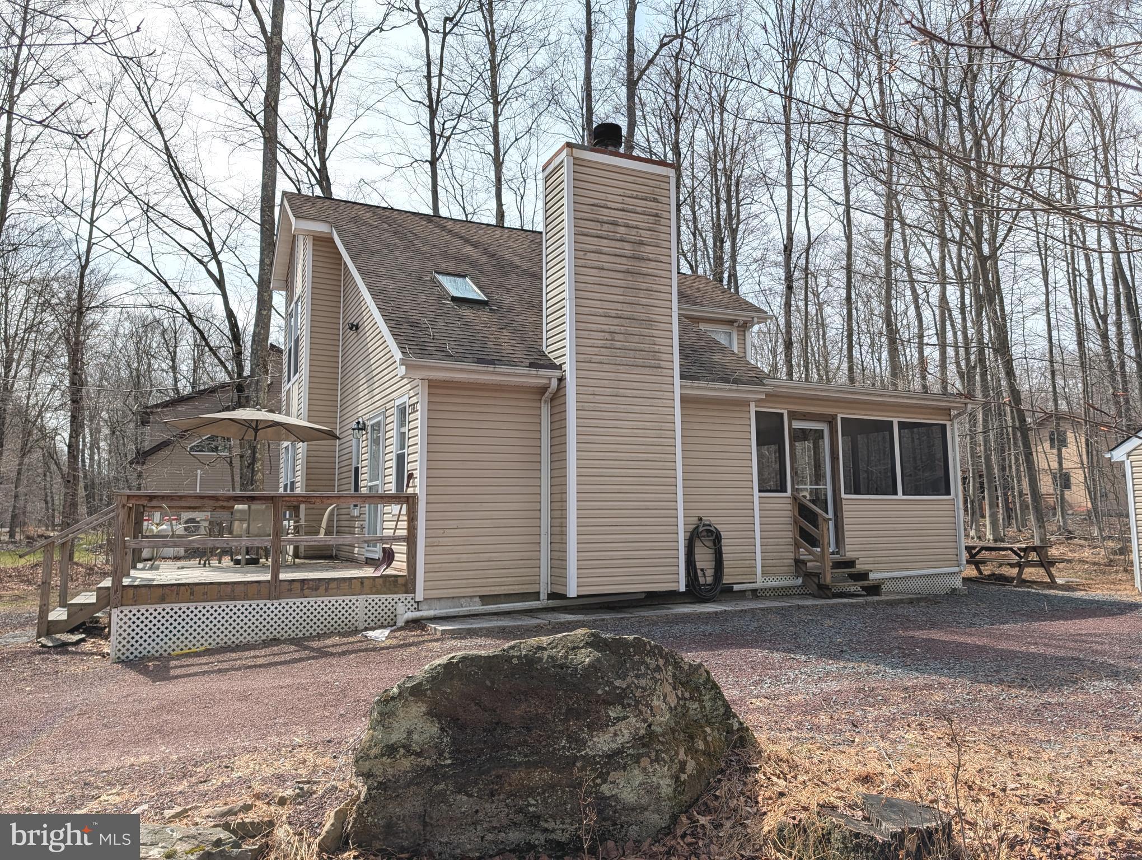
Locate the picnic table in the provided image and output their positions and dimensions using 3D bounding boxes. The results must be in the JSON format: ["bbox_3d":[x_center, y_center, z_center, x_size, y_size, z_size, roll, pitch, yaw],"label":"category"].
[{"bbox_3d":[8.508,2.635,15.747,1.480,0.740,1.830,2,-6,-26],"label":"picnic table"}]

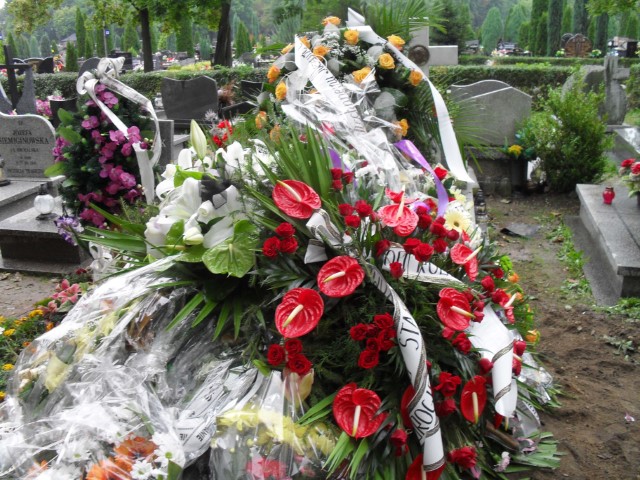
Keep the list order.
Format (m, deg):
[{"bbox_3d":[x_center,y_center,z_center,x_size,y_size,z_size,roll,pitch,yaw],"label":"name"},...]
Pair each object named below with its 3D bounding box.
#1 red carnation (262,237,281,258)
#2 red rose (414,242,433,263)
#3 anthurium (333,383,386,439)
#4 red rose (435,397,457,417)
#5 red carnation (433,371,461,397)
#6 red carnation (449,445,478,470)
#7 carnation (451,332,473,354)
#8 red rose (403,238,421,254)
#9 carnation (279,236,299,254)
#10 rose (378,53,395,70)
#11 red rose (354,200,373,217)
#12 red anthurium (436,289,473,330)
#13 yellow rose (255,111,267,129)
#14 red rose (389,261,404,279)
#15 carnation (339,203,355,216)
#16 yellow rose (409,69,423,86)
[{"bbox_3d":[-0.145,0.022,1.930,0.054,0.060,0.053,2,-3,6],"label":"red carnation"},{"bbox_3d":[0.325,0.039,2.015,0.061,0.058,0.054,-1,-17,-3],"label":"red rose"},{"bbox_3d":[0.107,0.464,1.760,0.142,0.148,0.060,0,-9,0],"label":"anthurium"},{"bbox_3d":[0.359,0.476,1.850,0.058,0.055,0.055,-2,17,-6],"label":"red rose"},{"bbox_3d":[0.356,0.404,1.820,0.074,0.070,0.065,-4,-5,-12],"label":"red carnation"},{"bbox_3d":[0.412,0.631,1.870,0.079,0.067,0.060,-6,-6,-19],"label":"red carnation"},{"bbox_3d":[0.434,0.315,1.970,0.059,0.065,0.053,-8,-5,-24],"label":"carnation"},{"bbox_3d":[0.299,0.019,2.100,0.058,0.050,0.056,0,17,0],"label":"red rose"},{"bbox_3d":[-0.093,0.016,1.920,0.057,0.054,0.053,0,-3,0],"label":"carnation"},{"bbox_3d":[0.272,-0.731,2.650,0.066,0.068,0.060,0,3,0],"label":"rose"},{"bbox_3d":[0.142,-0.103,2.120,0.056,0.050,0.055,0,17,0],"label":"red rose"},{"bbox_3d":[0.412,0.212,1.970,0.115,0.130,0.055,-8,-2,-25],"label":"red anthurium"},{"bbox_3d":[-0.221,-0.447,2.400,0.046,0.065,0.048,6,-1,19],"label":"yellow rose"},{"bbox_3d":[0.240,0.092,2.030,0.049,0.055,0.044,0,-12,0],"label":"red rose"},{"bbox_3d":[0.083,-0.096,2.030,0.050,0.046,0.048,0,-3,0],"label":"carnation"},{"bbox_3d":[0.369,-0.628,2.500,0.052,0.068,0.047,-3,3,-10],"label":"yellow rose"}]

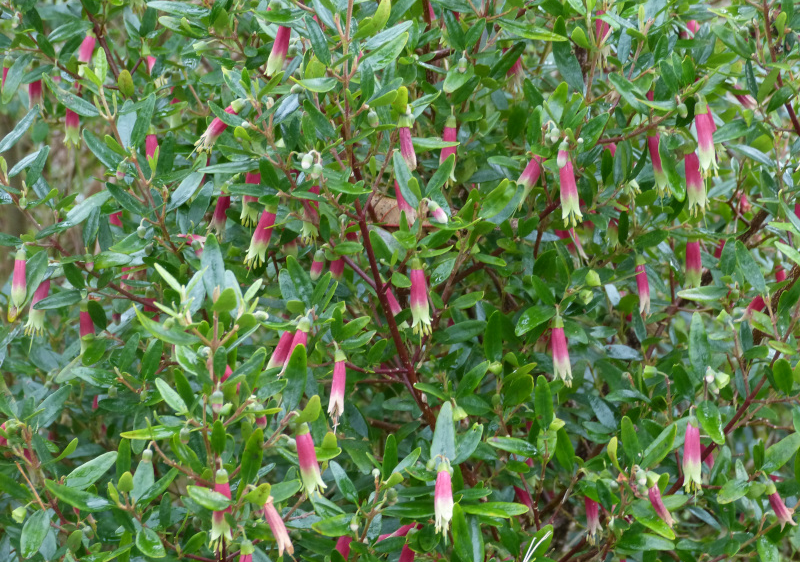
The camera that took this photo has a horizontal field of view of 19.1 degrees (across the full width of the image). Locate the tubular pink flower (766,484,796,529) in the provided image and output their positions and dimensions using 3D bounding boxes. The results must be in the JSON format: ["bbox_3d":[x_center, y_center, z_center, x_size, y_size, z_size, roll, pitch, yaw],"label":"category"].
[{"bbox_3d":[0.209,0.124,1.310,0.010,0.031,0.010,-23,-17,0],"label":"tubular pink flower"}]

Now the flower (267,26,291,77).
[{"bbox_3d":[-0.076,-0.146,1.500,0.011,0.037,0.011,15,7,0],"label":"flower"}]

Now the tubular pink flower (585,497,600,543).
[{"bbox_3d":[0.109,0.134,1.360,0.010,0.034,0.010,-4,8,0],"label":"tubular pink flower"}]

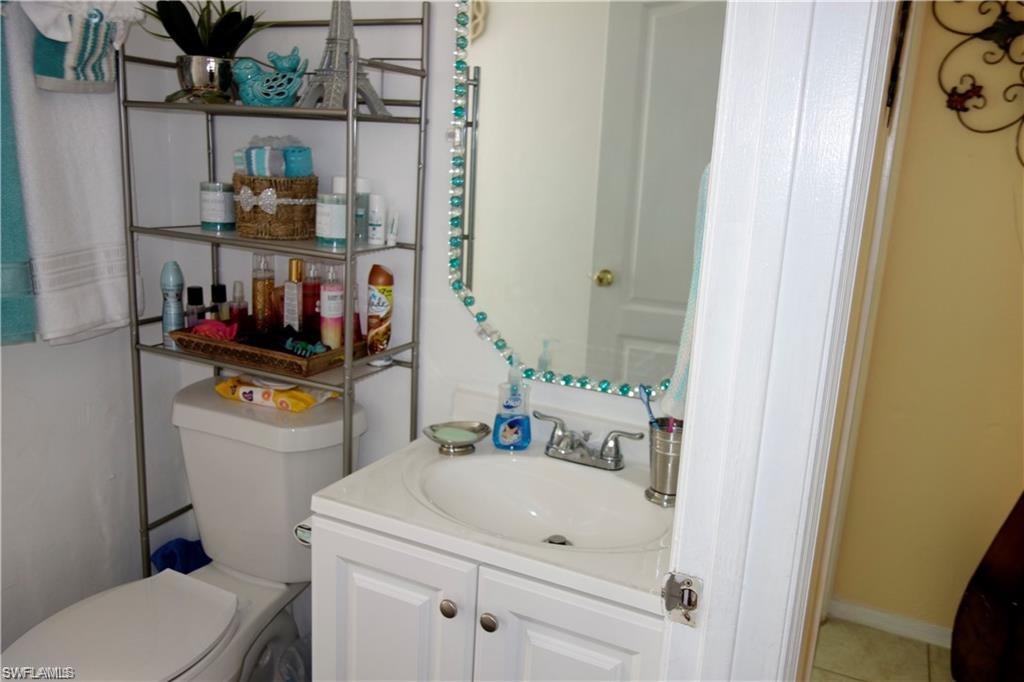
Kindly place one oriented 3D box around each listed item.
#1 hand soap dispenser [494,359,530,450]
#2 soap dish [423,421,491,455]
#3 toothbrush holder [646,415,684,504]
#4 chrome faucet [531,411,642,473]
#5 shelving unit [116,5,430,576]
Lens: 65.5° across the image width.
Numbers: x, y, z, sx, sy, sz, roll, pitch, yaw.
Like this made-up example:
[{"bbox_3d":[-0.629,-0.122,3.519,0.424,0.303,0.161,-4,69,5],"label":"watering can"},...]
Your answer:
[{"bbox_3d":[0.004,0.119,1.538,0.073,0.176,0.050,6,13,12],"label":"hand soap dispenser"},{"bbox_3d":[-0.106,0.188,1.517,0.130,0.038,0.110,5,13,6],"label":"soap dish"},{"bbox_3d":[0.268,0.204,1.335,0.082,0.131,0.082,9,14,24],"label":"toothbrush holder"},{"bbox_3d":[0.119,0.194,1.456,0.218,0.080,0.140,9,14,24],"label":"chrome faucet"},{"bbox_3d":[-0.518,0.112,1.752,0.582,1.638,0.260,9,14,24],"label":"shelving unit"}]

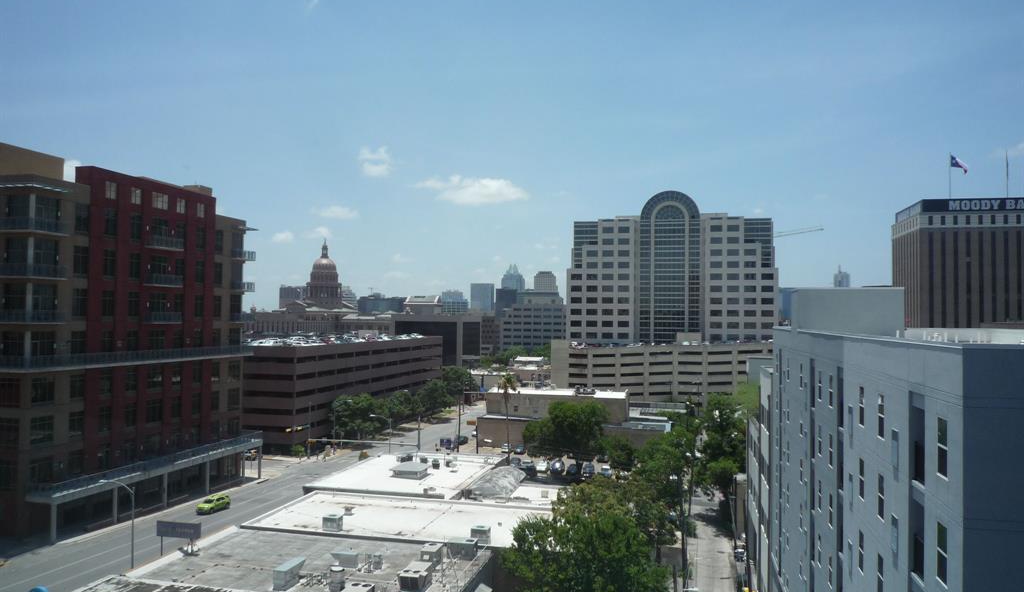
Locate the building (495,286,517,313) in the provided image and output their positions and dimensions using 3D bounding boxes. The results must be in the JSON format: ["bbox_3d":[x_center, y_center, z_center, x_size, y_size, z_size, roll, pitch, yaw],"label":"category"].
[{"bbox_3d":[-8.791,34.941,1310.203,33.000,94.900,33.000,0,-2,14],"label":"building"}]

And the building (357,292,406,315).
[{"bbox_3d":[-162.663,31.173,919.090,56.000,61.130,50.000,0,-2,14],"label":"building"}]

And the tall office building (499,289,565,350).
[{"bbox_3d":[21.448,21.091,454.699,47.060,47.360,42.000,0,-2,14],"label":"tall office building"}]

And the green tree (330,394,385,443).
[{"bbox_3d":[-33.482,26.158,159.843,11.680,10.560,11.100,0,-2,14],"label":"green tree"}]

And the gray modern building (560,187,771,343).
[{"bbox_3d":[57.940,0.303,272.136,70.000,71.500,40.000,0,-2,14],"label":"gray modern building"}]

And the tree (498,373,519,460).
[{"bbox_3d":[-0.592,21.129,125.000,3.500,16.400,3.500,1,-2,0],"label":"tree"}]

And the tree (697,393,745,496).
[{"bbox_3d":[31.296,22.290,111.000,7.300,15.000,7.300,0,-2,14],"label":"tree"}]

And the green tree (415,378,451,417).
[{"bbox_3d":[-22.349,28.996,209.834,9.660,11.140,9.660,1,-2,0],"label":"green tree"}]

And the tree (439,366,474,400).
[{"bbox_3d":[-17.462,29.335,235.796,10.850,13.680,10.850,1,-2,0],"label":"tree"}]

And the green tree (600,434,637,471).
[{"bbox_3d":[18.290,26.963,127.000,6.200,6.200,6.000,0,-2,14],"label":"green tree"}]

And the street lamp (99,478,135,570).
[{"bbox_3d":[-37.676,21.846,70.345,4.200,8.650,0.400,0,-2,14],"label":"street lamp"}]

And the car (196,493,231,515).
[{"bbox_3d":[-38.119,26.729,94.689,1.820,1.620,4.400,0,-3,14],"label":"car"}]

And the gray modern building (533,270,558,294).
[{"bbox_3d":[56.923,16.177,1268.213,48.000,120.000,48.000,0,-2,14],"label":"gray modern building"}]

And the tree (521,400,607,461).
[{"bbox_3d":[8.642,23.882,124.815,14.540,12.440,13.810,0,-2,14],"label":"tree"}]

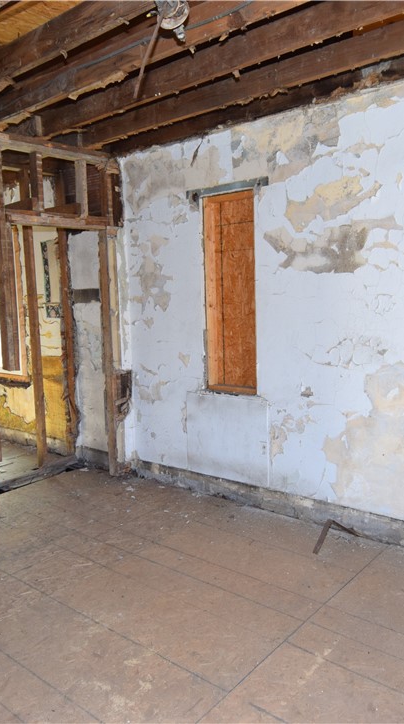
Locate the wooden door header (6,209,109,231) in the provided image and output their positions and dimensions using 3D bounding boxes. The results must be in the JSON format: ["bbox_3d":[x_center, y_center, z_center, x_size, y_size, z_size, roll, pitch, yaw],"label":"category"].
[{"bbox_3d":[-1.143,-1.120,4.306,0.100,0.105,0.960,5,12,40],"label":"wooden door header"}]

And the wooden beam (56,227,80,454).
[{"bbox_3d":[-1.288,-0.162,5.185,0.100,2.170,0.055,4,8,39],"label":"wooden beam"}]

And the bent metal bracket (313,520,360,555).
[{"bbox_3d":[0.873,1.085,3.498,0.410,0.190,0.050,-6,8,-34],"label":"bent metal bracket"}]

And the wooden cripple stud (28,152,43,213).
[{"bbox_3d":[-1.314,-1.415,4.304,0.095,0.480,0.050,3,8,39],"label":"wooden cripple stud"}]

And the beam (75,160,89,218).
[{"bbox_3d":[-0.991,-1.423,4.510,0.105,0.455,0.050,4,8,39],"label":"beam"}]

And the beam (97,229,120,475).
[{"bbox_3d":[-0.867,-0.064,4.984,0.090,2.260,0.055,3,8,39],"label":"beam"}]

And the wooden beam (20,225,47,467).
[{"bbox_3d":[-1.507,-0.115,4.921,0.100,2.215,0.053,4,8,39],"label":"wooden beam"}]

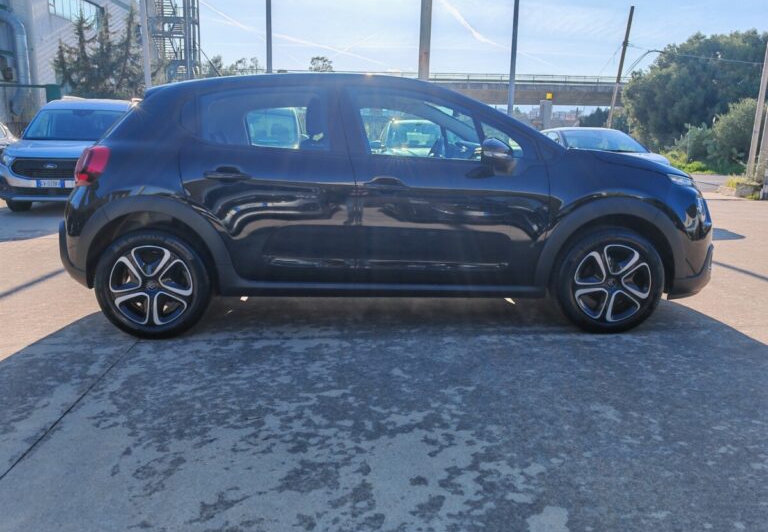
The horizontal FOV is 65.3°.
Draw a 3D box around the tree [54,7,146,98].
[{"bbox_3d":[-11.309,-7.159,24.111,3.700,6.320,3.700,-4,12,-24],"label":"tree"}]

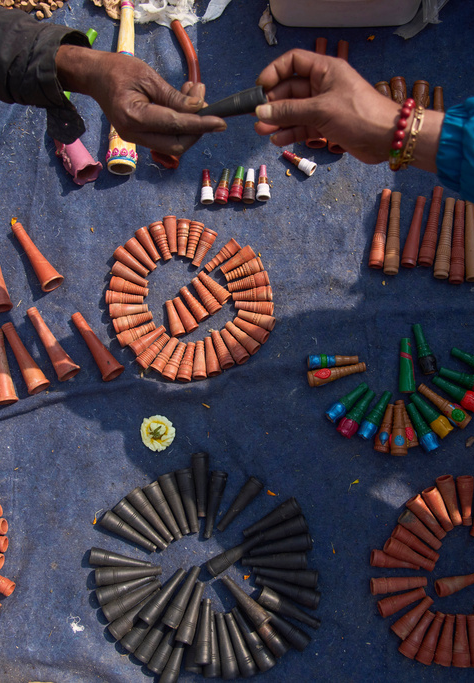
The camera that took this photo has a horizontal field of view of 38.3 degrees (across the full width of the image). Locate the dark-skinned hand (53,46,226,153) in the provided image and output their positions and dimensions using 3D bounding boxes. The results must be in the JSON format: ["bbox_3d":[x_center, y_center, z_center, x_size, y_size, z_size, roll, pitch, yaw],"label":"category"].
[{"bbox_3d":[-0.106,-0.254,0.745,0.185,0.090,0.085,19,81,3],"label":"dark-skinned hand"}]

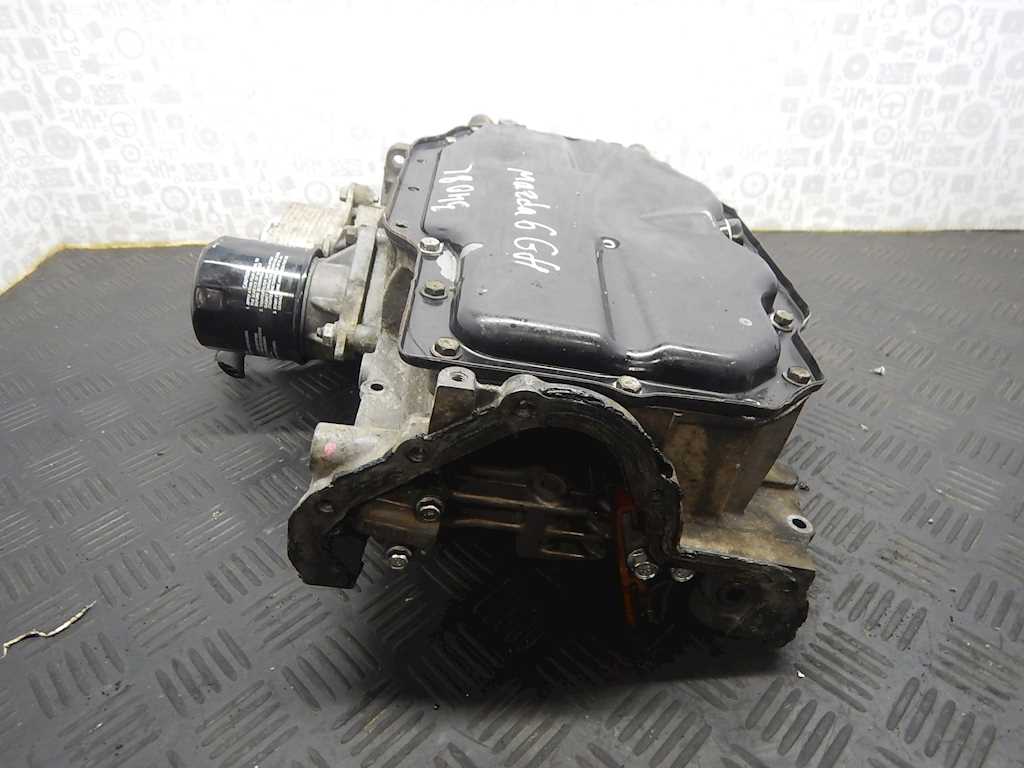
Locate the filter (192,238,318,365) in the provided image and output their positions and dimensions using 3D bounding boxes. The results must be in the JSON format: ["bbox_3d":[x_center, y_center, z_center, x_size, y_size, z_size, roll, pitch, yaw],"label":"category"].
[{"bbox_3d":[-0.169,-0.057,0.476,0.069,0.075,0.075,8,35,-9],"label":"filter"}]

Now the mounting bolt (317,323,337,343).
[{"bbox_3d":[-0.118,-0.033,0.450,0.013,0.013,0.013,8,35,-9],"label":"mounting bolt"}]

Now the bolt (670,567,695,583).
[{"bbox_3d":[0.099,0.110,0.413,0.013,0.013,0.009,8,35,-9],"label":"bolt"}]

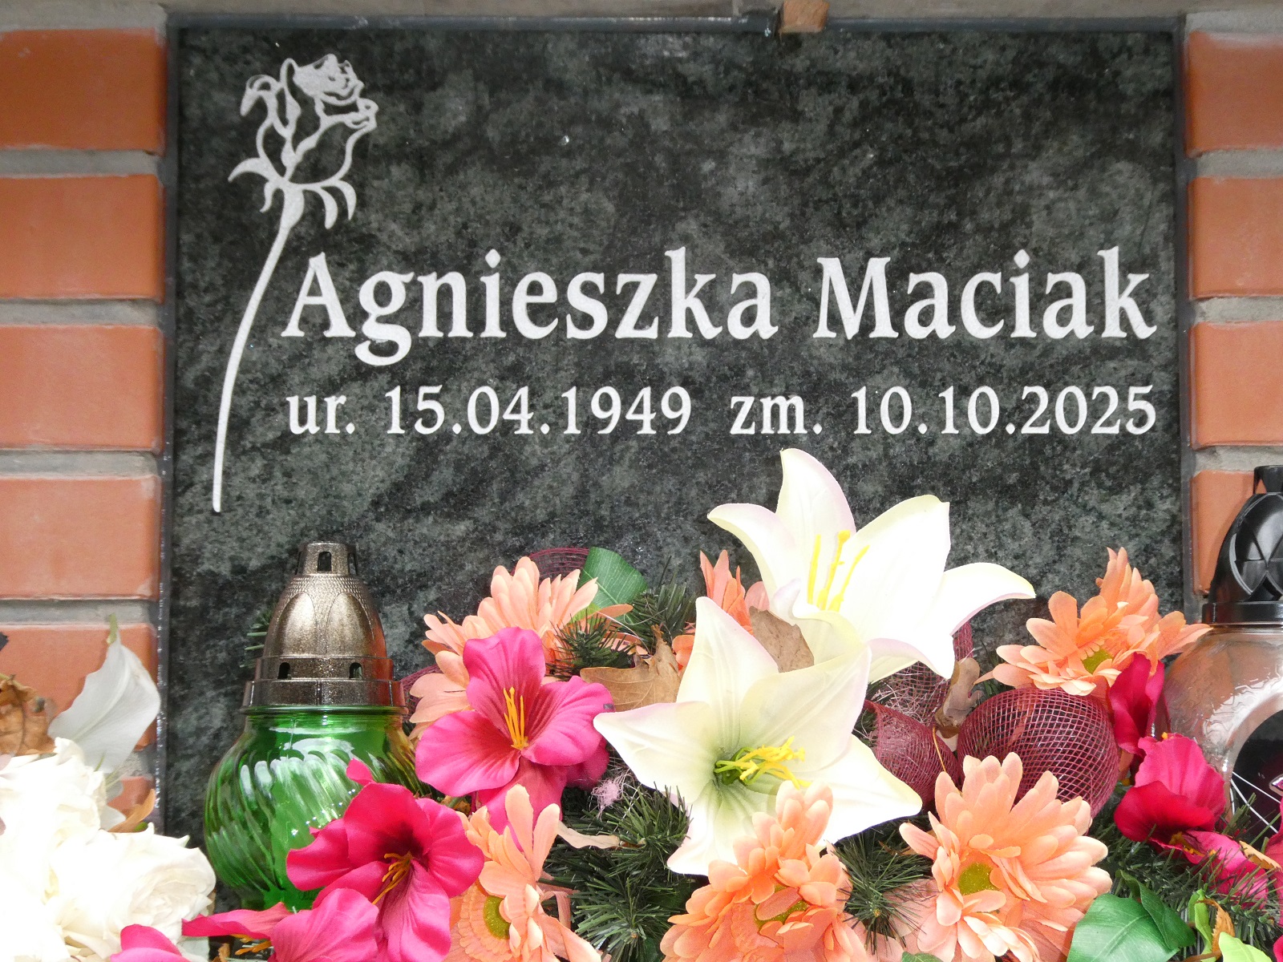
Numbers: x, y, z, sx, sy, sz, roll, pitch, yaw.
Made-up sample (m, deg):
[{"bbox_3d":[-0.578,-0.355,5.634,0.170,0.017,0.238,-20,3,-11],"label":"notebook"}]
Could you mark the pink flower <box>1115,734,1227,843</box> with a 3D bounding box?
[{"bbox_3d":[0.239,0.141,1.085,0.052,0.052,0.045,1,-4,-11],"label":"pink flower"}]

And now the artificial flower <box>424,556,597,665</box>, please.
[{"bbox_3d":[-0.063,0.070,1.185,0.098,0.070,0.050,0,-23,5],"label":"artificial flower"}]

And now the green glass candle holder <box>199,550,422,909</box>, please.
[{"bbox_3d":[-0.153,0.121,1.160,0.114,0.184,0.114,0,-4,0],"label":"green glass candle holder"}]

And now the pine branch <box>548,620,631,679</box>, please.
[{"bbox_3d":[-0.025,0.082,1.170,0.042,0.034,0.042,0,-3,0],"label":"pine branch"}]

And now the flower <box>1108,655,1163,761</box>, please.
[{"bbox_3d":[0.238,0.109,1.160,0.030,0.052,0.040,0,-8,-5],"label":"flower"}]

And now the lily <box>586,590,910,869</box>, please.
[{"bbox_3d":[0.051,0.113,1.060,0.142,0.124,0.075,1,-12,-15],"label":"lily"}]

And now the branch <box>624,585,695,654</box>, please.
[{"bbox_3d":[0.009,0.067,1.200,0.038,0.038,0.040,0,-3,0],"label":"branch"}]

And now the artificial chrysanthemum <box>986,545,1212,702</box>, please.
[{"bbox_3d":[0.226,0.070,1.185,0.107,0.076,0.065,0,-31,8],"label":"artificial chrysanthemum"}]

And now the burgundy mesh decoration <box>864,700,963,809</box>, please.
[{"bbox_3d":[0.129,0.131,1.155,0.052,0.054,0.045,0,-3,0],"label":"burgundy mesh decoration"}]

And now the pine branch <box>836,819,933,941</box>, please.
[{"bbox_3d":[0.105,0.174,1.050,0.045,0.054,0.050,0,-4,0],"label":"pine branch"}]

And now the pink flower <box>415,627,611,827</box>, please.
[{"bbox_3d":[-0.058,0.112,1.090,0.088,0.090,0.055,0,-24,0],"label":"pink flower"}]

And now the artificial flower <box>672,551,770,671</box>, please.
[{"bbox_3d":[0.041,0.066,1.205,0.058,0.064,0.045,0,-21,0],"label":"artificial flower"}]

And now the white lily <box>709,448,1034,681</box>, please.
[{"bbox_3d":[0.105,0.039,1.110,0.148,0.108,0.110,0,-4,-6],"label":"white lily"}]

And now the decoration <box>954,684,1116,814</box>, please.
[{"bbox_3d":[0.180,0.125,1.095,0.073,0.062,0.058,0,-4,0],"label":"decoration"}]

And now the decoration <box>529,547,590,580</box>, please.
[{"bbox_3d":[-0.041,0.045,1.215,0.042,0.030,0.032,0,-3,0],"label":"decoration"}]

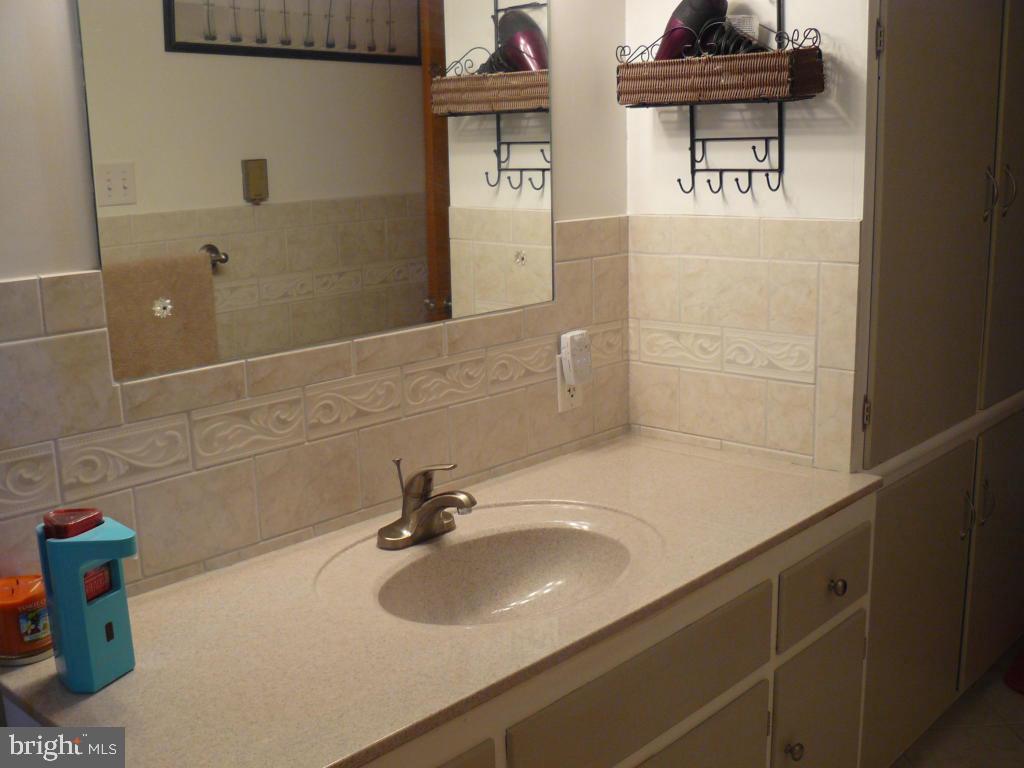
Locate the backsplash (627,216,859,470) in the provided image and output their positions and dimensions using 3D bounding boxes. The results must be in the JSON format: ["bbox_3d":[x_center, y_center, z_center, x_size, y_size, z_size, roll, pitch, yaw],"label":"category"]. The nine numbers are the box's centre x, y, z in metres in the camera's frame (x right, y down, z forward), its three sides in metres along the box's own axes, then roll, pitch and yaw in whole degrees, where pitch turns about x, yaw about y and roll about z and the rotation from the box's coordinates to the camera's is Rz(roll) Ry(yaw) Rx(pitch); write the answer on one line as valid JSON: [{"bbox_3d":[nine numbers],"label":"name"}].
[{"bbox_3d":[0.442,-0.093,2.112,0.519,0.464,0.015,9,16,43],"label":"backsplash"}]

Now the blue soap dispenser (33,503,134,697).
[{"bbox_3d":[-0.494,0.256,1.258,0.127,0.197,0.089,3,13,22],"label":"blue soap dispenser"}]

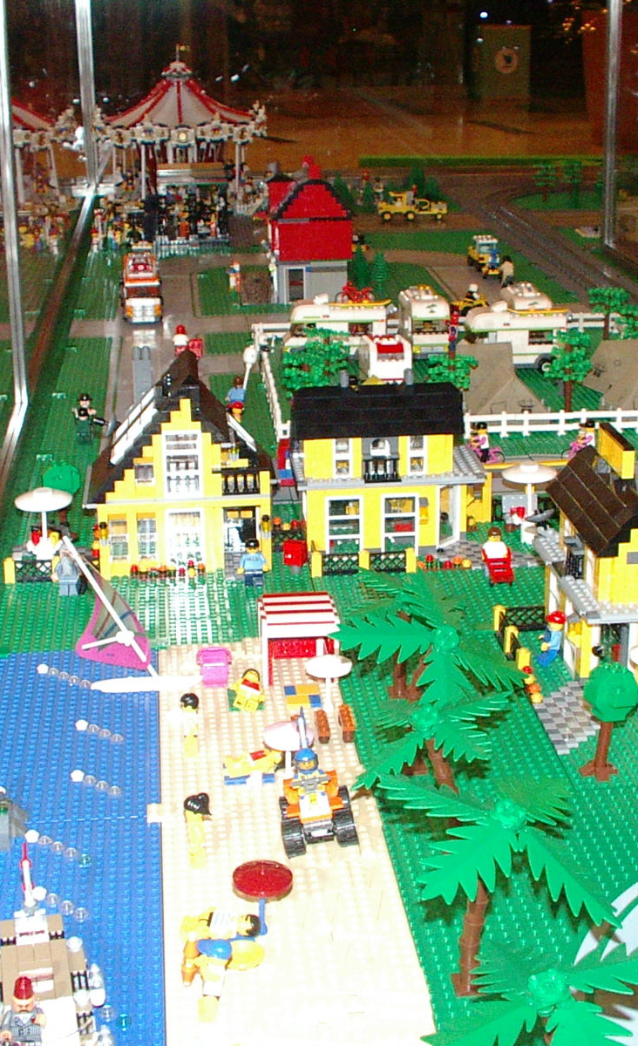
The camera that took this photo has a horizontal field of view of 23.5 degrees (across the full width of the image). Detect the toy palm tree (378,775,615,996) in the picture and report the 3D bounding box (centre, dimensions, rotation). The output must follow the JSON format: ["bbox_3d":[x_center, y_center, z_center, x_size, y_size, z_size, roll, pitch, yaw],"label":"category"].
[{"bbox_3d":[0.086,0.182,0.752,0.114,0.099,0.114,-2,19,-4],"label":"toy palm tree"}]

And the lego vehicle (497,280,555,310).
[{"bbox_3d":[0.285,-0.279,2.089,0.053,0.082,0.128,-2,19,-6],"label":"lego vehicle"}]

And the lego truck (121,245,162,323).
[{"bbox_3d":[-0.268,-0.355,2.319,0.059,0.083,0.176,-4,20,-9],"label":"lego truck"}]

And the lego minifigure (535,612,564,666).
[{"bbox_3d":[0.169,0.085,1.117,0.019,0.040,0.024,-5,20,-12],"label":"lego minifigure"}]

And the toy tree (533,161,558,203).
[{"bbox_3d":[0.519,-0.775,3.490,0.057,0.087,0.055,-2,19,-6],"label":"toy tree"}]

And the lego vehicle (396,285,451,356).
[{"bbox_3d":[0.142,-0.277,2.093,0.052,0.082,0.130,-3,20,-8],"label":"lego vehicle"}]

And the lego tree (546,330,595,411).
[{"bbox_3d":[0.292,-0.174,1.777,0.058,0.090,0.056,-2,19,-6],"label":"lego tree"}]

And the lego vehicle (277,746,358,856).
[{"bbox_3d":[-0.002,0.163,0.912,0.044,0.057,0.051,-7,21,-17],"label":"lego vehicle"}]

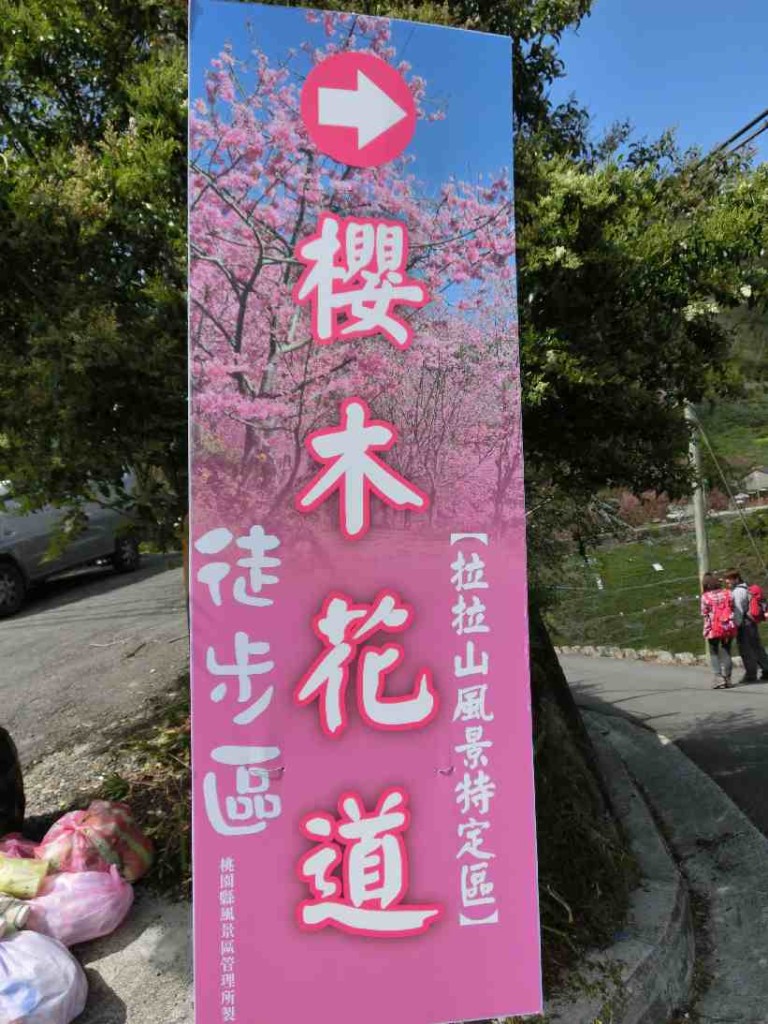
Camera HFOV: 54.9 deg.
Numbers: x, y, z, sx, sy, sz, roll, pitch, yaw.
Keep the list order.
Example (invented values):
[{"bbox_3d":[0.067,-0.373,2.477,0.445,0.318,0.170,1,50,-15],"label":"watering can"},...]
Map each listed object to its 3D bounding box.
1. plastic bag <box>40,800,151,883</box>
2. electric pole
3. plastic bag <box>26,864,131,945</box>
[{"bbox_3d":[-1.155,1.326,2.950,0.450,0.320,0.380,0,-4,-22],"label":"plastic bag"},{"bbox_3d":[5.564,0.360,13.000,0.200,4.650,0.200,-4,-4,23],"label":"electric pole"},{"bbox_3d":[-1.088,1.414,2.650,0.390,0.240,0.300,0,-4,-22],"label":"plastic bag"}]

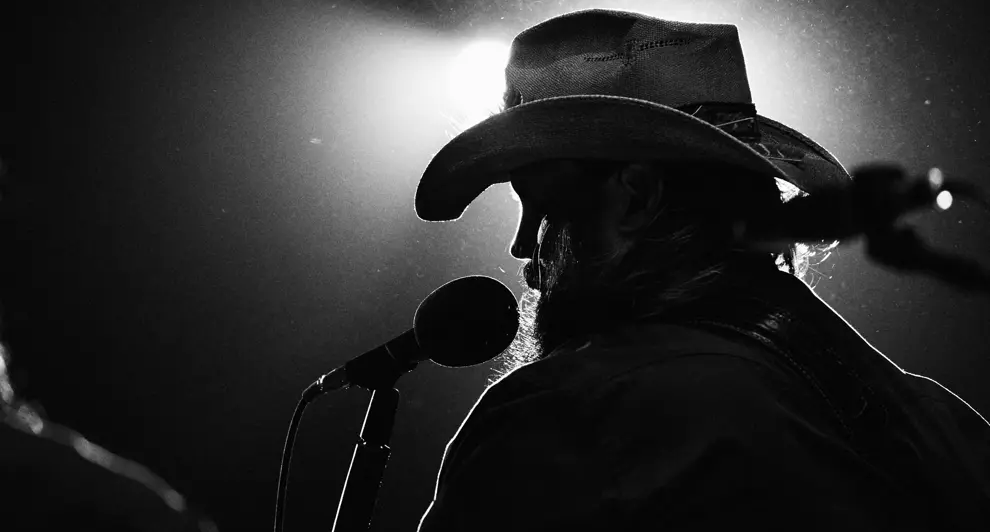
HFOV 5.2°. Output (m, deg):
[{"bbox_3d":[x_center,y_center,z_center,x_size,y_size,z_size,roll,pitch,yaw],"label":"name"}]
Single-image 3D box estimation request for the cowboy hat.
[{"bbox_3d":[0.119,-0.127,9.350,0.375,0.175,0.300,-4,-3,20],"label":"cowboy hat"}]

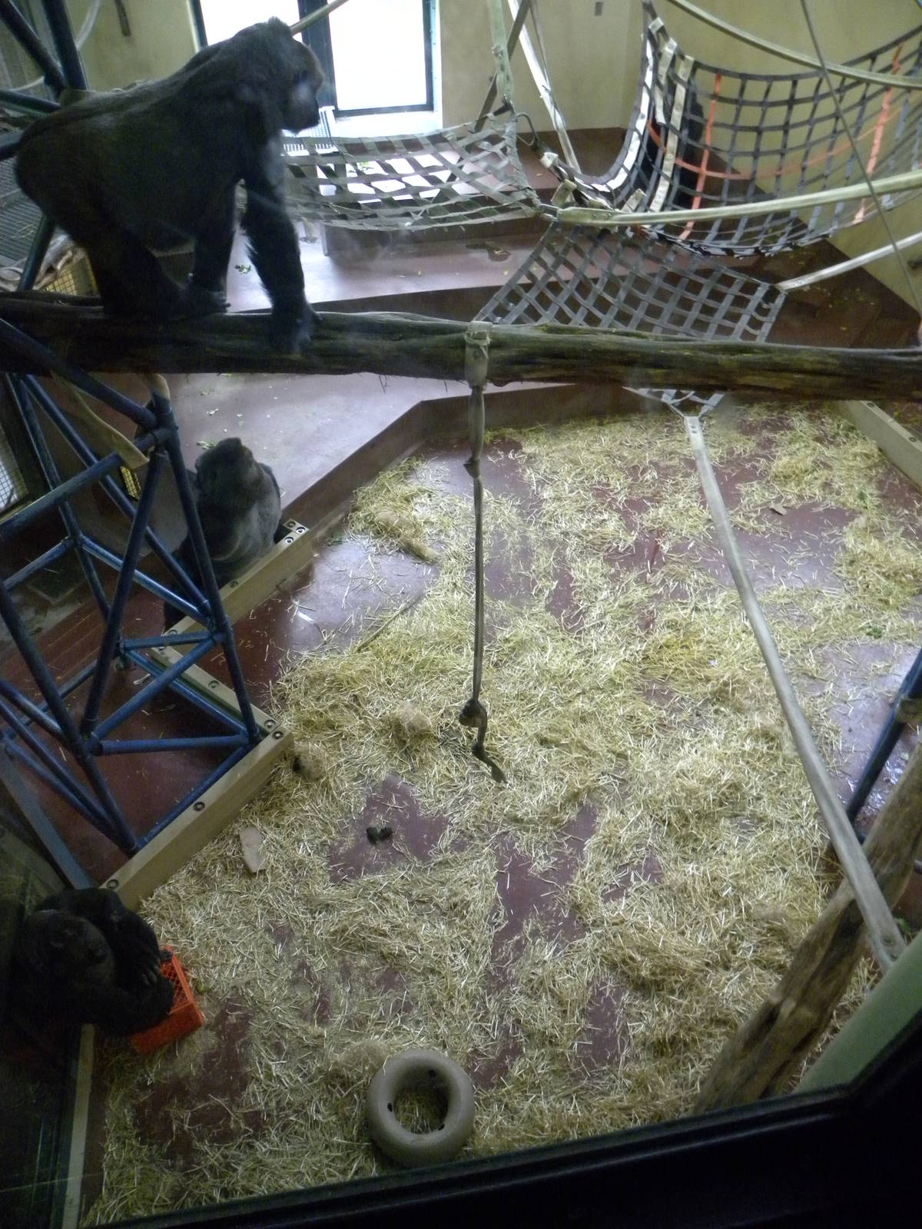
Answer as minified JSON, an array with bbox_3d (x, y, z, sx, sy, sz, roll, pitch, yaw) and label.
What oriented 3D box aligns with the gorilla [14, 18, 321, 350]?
[{"bbox_3d":[-0.955,-1.441,3.191,1.060,1.000,0.500,3,44,4],"label":"gorilla"}]

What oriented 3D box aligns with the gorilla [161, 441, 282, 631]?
[{"bbox_3d":[-1.649,-0.655,6.407,0.560,1.050,0.880,24,49,24],"label":"gorilla"}]

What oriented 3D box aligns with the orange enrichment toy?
[{"bbox_3d":[-1.445,1.860,4.405,0.300,0.240,0.290,-23,48,-21],"label":"orange enrichment toy"}]

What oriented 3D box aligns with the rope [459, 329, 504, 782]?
[{"bbox_3d":[0.089,-0.056,4.407,0.220,2.845,0.210,3,44,4],"label":"rope"}]

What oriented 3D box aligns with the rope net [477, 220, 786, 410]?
[{"bbox_3d":[1.064,-1.975,6.056,1.792,0.451,0.955,28,51,27],"label":"rope net"}]

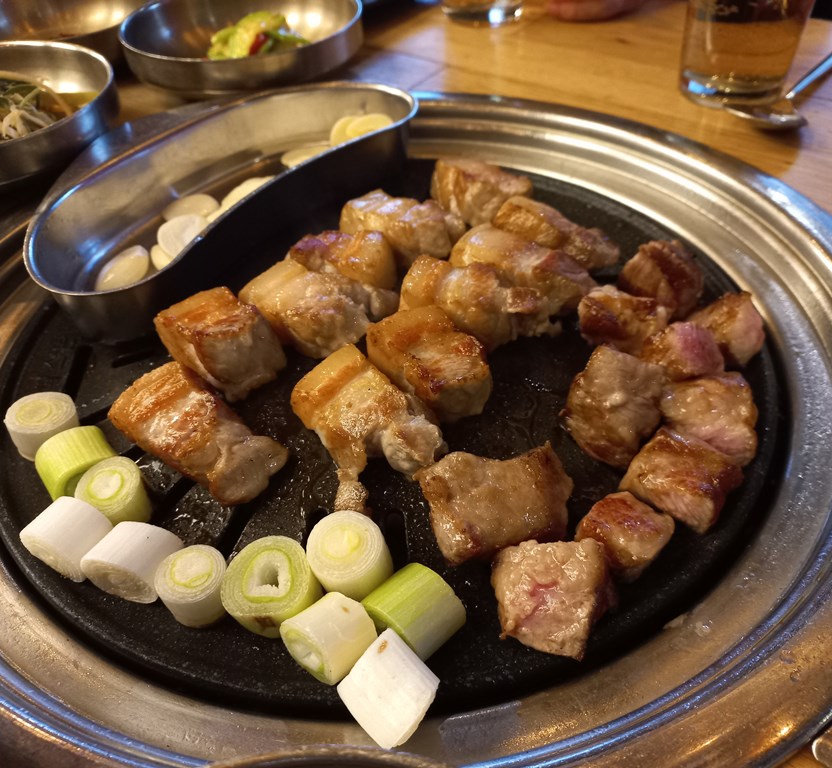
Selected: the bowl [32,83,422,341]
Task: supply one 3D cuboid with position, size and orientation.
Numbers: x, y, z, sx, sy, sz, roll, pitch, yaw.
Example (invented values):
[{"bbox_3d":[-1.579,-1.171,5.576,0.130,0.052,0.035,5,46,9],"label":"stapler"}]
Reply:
[{"bbox_3d":[-0.099,-0.107,0.395,0.098,0.030,0.238,27,51,25],"label":"bowl"}]

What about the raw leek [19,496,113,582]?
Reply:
[{"bbox_3d":[-0.112,0.050,0.239,0.024,0.024,0.017,17,47,20],"label":"raw leek"}]

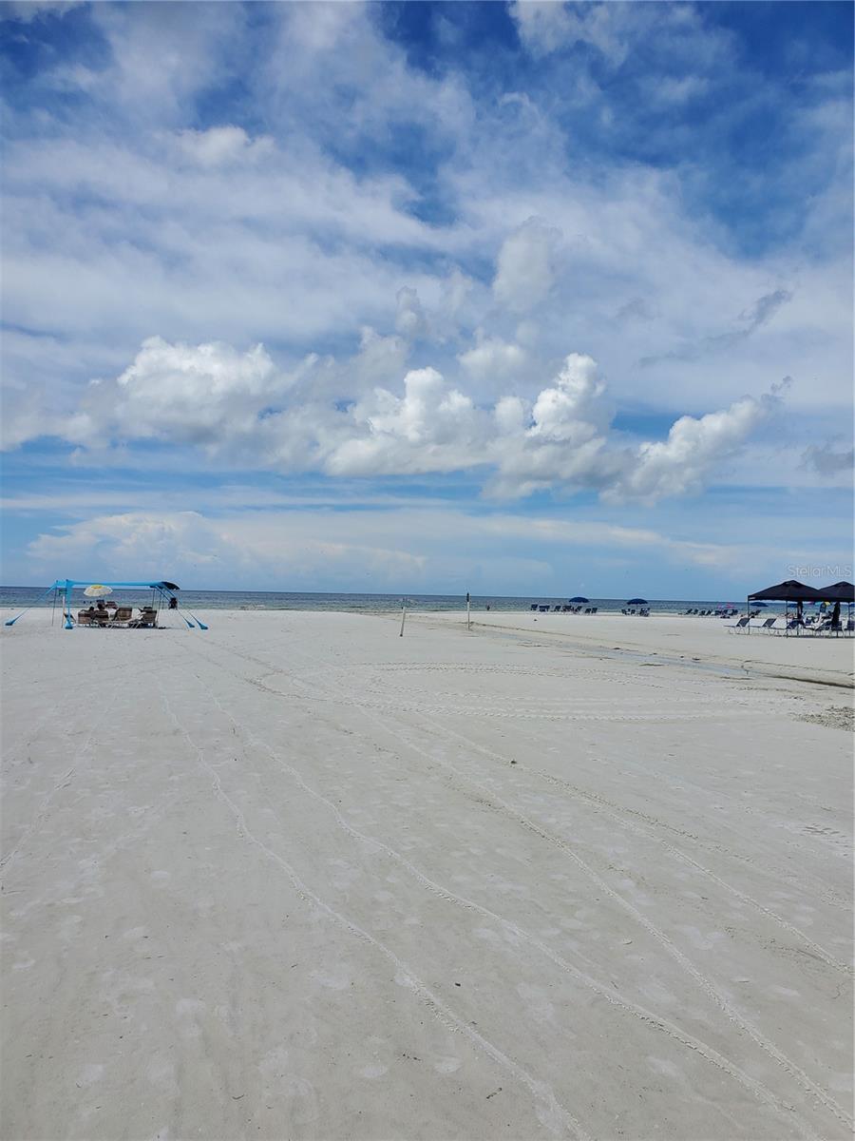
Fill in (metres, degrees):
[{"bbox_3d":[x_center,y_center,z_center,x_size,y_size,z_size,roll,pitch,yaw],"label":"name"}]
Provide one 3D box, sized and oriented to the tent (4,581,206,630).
[{"bbox_3d":[-13.350,1.430,36.100,7.700,1.970,4.000,2,-2,-23],"label":"tent"}]

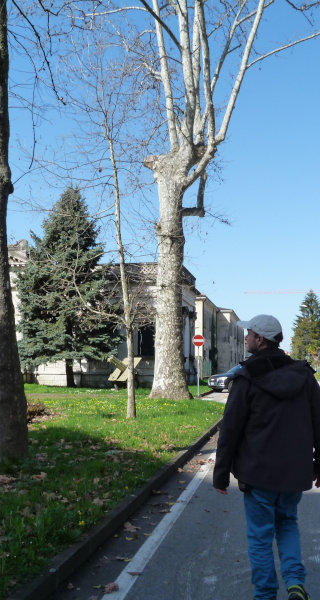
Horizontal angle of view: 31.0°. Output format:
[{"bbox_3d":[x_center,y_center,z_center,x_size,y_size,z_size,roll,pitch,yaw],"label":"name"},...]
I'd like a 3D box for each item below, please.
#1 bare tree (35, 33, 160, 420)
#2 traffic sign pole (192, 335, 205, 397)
[{"bbox_3d":[-1.837,-2.559,17.017,3.700,11.781,3.600,0,-6,0],"label":"bare tree"},{"bbox_3d":[1.786,3.011,26.493,0.580,2.884,0.100,0,-6,7],"label":"traffic sign pole"}]

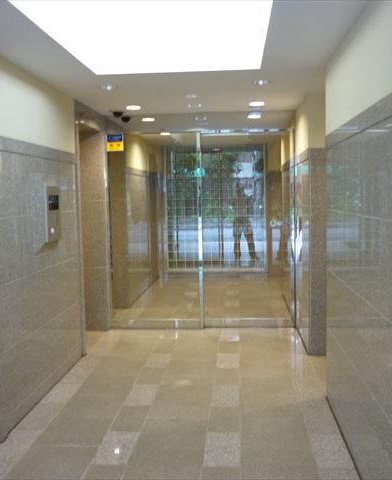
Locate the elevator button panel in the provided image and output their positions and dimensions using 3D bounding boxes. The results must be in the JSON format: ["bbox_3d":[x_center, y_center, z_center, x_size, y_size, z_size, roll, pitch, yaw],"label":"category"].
[{"bbox_3d":[-1.104,-0.202,4.004,0.030,0.420,0.301,-1,5,5],"label":"elevator button panel"}]

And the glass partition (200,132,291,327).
[{"bbox_3d":[0.546,-0.083,5.524,0.978,2.095,0.050,-1,5,5],"label":"glass partition"}]

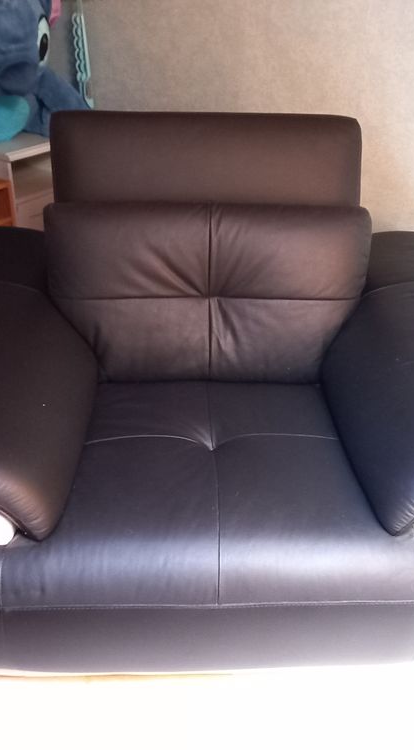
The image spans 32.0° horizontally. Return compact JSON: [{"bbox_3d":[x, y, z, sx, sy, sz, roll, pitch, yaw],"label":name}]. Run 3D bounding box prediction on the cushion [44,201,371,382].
[{"bbox_3d":[0.005,-0.185,1.645,0.680,0.410,0.200,-1,18,-2],"label":"cushion"}]

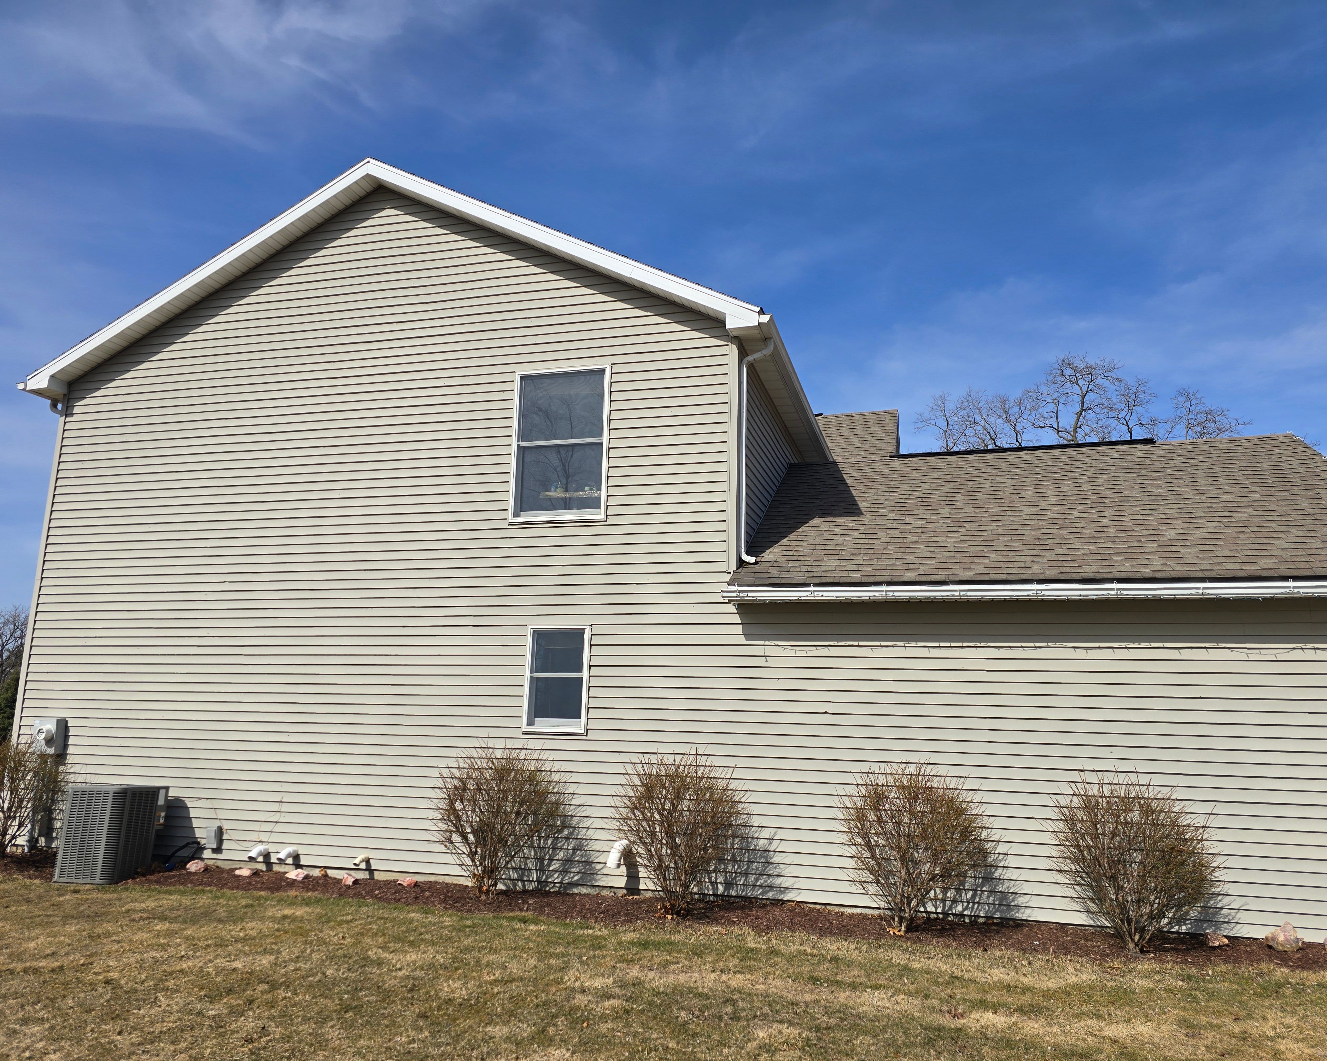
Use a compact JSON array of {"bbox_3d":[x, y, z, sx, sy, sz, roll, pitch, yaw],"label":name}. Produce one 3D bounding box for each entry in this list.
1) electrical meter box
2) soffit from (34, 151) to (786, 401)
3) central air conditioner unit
[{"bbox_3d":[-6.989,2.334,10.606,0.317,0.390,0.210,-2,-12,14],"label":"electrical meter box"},{"bbox_3d":[-3.349,-3.039,10.728,9.040,2.500,0.300,-2,-12,14],"label":"soffit"},{"bbox_3d":[-5.692,3.115,9.734,0.670,0.925,0.660,-2,-12,14],"label":"central air conditioner unit"}]

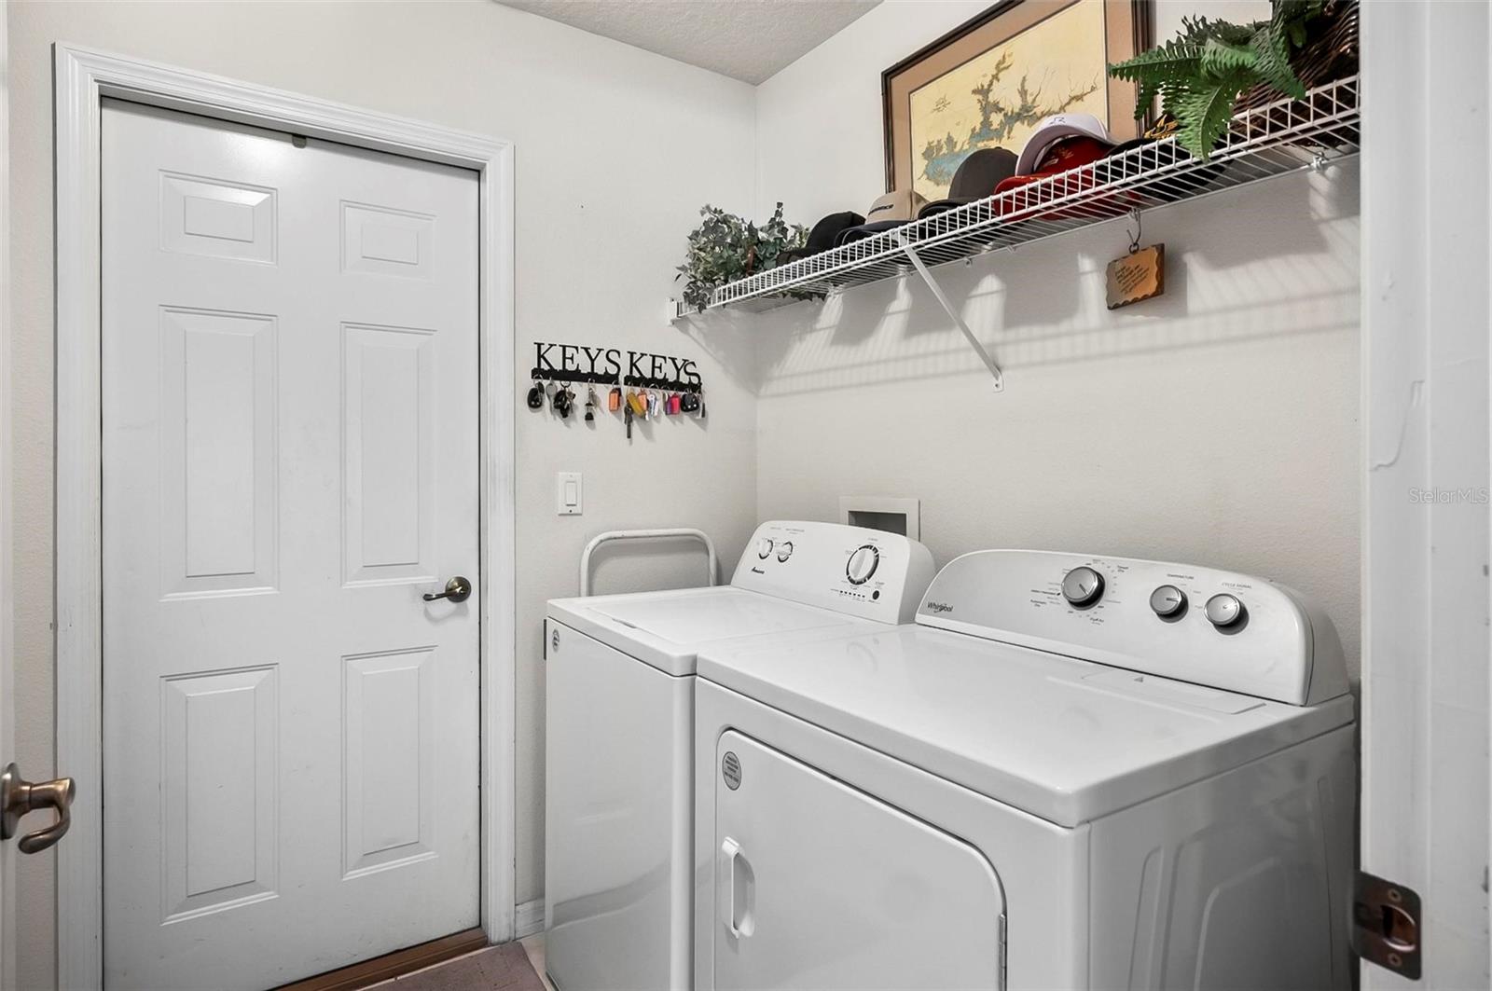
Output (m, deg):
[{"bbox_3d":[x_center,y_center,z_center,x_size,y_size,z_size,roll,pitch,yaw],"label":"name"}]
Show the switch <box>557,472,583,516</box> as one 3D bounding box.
[{"bbox_3d":[-0.482,-0.004,2.165,0.071,0.116,0.012,-1,1,-34],"label":"switch"}]

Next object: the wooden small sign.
[{"bbox_3d":[0.720,-0.401,1.457,0.016,0.087,0.115,0,1,-20],"label":"wooden small sign"}]

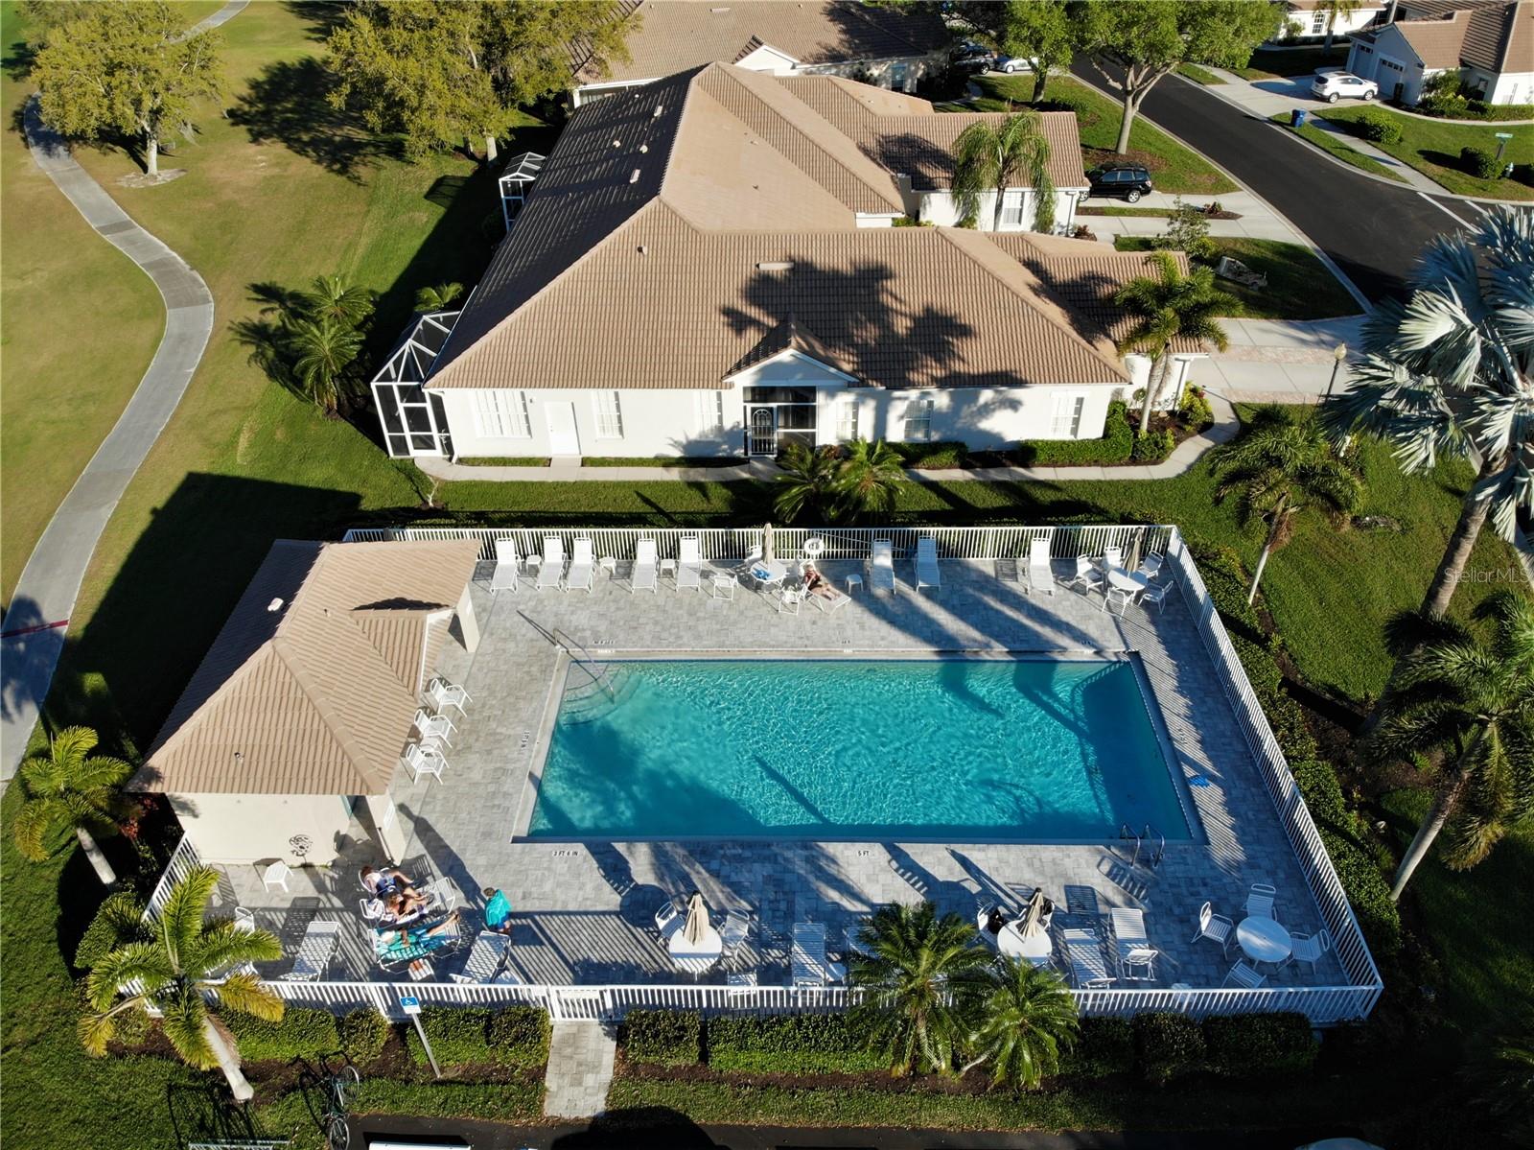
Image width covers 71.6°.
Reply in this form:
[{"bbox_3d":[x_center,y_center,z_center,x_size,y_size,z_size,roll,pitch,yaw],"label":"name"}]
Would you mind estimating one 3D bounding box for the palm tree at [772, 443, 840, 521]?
[{"bbox_3d":[1.332,-2.357,32.405,2.300,3.400,2.400,0,39,2],"label":"palm tree"}]

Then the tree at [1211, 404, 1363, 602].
[{"bbox_3d":[13.753,-1.381,29.001,3.800,5.700,3.800,0,39,2],"label":"tree"}]

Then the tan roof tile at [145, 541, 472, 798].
[{"bbox_3d":[-10.668,1.072,25.187,5.550,2.200,8.800,0,39,2],"label":"tan roof tile"}]

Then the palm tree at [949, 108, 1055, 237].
[{"bbox_3d":[10.420,-17.376,48.052,4.600,6.500,4.600,0,39,2],"label":"palm tree"}]

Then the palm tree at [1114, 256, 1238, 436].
[{"bbox_3d":[13.704,-7.752,36.599,4.000,5.900,4.000,0,39,1],"label":"palm tree"}]

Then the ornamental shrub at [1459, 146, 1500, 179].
[{"bbox_3d":[40.132,-23.154,59.790,1.700,1.300,2.000,-5,39,-5],"label":"ornamental shrub"}]

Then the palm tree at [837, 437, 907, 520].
[{"bbox_3d":[3.167,-2.915,33.684,2.400,3.000,2.400,0,39,1],"label":"palm tree"}]

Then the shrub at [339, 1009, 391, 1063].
[{"bbox_3d":[-7.727,8.952,20.588,0.820,0.850,0.780,0,39,1],"label":"shrub"}]

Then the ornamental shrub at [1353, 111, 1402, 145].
[{"bbox_3d":[37.045,-26.938,64.317,2.000,1.600,2.500,-5,39,-5],"label":"ornamental shrub"}]

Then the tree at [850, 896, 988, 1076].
[{"bbox_3d":[2.720,7.951,19.350,2.500,3.900,2.500,0,39,2],"label":"tree"}]

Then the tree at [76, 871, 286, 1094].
[{"bbox_3d":[-10.109,8.039,18.953,3.500,4.800,3.400,0,39,1],"label":"tree"}]

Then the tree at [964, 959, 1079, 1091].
[{"bbox_3d":[4.561,8.443,19.413,2.100,2.500,2.100,0,39,1],"label":"tree"}]

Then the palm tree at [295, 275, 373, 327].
[{"bbox_3d":[-16.485,-9.592,41.412,2.900,3.800,2.900,0,39,1],"label":"palm tree"}]

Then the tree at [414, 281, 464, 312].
[{"bbox_3d":[-12.580,-9.744,41.892,2.200,3.800,2.200,0,39,1],"label":"tree"}]

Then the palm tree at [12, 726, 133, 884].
[{"bbox_3d":[-14.493,5.391,22.615,2.500,4.000,2.500,0,39,1],"label":"palm tree"}]

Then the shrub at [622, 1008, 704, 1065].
[{"bbox_3d":[-1.995,8.990,20.582,1.480,0.950,0.800,0,39,2],"label":"shrub"}]

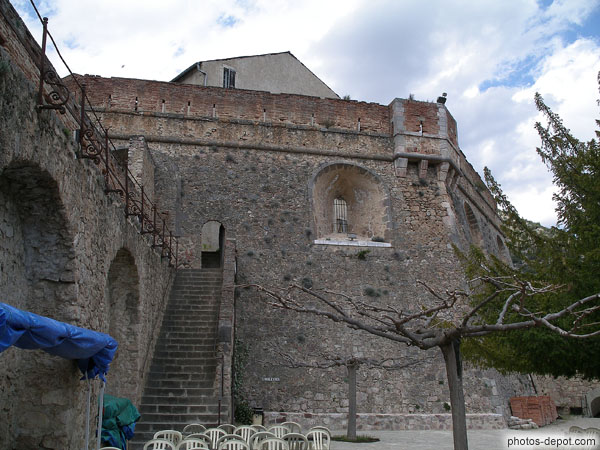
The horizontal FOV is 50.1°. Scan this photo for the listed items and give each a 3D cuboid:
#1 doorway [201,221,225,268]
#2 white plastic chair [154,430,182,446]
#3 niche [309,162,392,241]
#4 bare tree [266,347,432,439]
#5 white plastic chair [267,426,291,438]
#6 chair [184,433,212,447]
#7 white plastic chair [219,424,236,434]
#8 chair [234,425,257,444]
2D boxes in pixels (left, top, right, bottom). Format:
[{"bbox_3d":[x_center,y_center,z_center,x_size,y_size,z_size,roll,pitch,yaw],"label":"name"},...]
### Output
[{"bbox_3d":[-3.303,0.824,24.128,0.870,1.970,0.500,2,-14,-10],"label":"doorway"},{"bbox_3d":[-2.290,3.995,11.065,0.560,0.830,0.570,6,-15,-24],"label":"white plastic chair"},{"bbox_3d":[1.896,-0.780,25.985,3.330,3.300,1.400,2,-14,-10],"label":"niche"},{"bbox_3d":[1.548,5.201,19.974,5.190,2.790,4.410,0,-14,0],"label":"bare tree"},{"bbox_3d":[-0.407,4.230,12.037,0.560,0.830,0.570,0,-14,0],"label":"white plastic chair"},{"bbox_3d":[-1.696,3.906,10.675,0.560,0.830,0.570,0,-14,2],"label":"chair"},{"bbox_3d":[-1.481,4.471,13.007,0.560,0.830,0.570,0,-14,2],"label":"white plastic chair"},{"bbox_3d":[-1.017,4.236,12.087,0.560,0.830,0.570,-3,-14,12],"label":"chair"}]

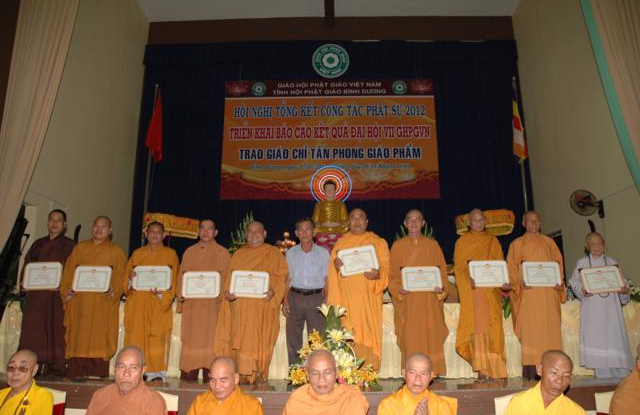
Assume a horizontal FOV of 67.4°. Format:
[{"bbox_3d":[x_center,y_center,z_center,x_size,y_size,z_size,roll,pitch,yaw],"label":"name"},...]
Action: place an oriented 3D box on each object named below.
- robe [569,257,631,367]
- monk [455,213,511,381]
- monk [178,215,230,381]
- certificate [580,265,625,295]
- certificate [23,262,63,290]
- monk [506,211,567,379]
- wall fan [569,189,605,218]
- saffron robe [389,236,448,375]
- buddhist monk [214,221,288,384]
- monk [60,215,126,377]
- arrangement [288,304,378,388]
[{"bbox_3d":[2.815,1.039,4.851,0.510,1.151,0.420,-2,-13,8],"label":"robe"},{"bbox_3d":[1.690,0.864,5.040,0.537,1.738,0.430,1,-12,-3],"label":"monk"},{"bbox_3d":[-1.144,0.887,4.781,0.520,1.573,0.450,1,-12,-3],"label":"monk"},{"bbox_3d":[2.841,0.724,4.825,0.395,0.275,0.025,-8,-14,14],"label":"certificate"},{"bbox_3d":[-2.838,0.706,4.910,0.390,0.275,0.020,1,-12,-3],"label":"certificate"},{"bbox_3d":[2.174,0.853,4.871,0.530,1.672,0.450,-1,-12,6],"label":"monk"},{"bbox_3d":[4.280,-0.056,7.725,0.360,0.440,0.430,8,-14,-34],"label":"wall fan"},{"bbox_3d":[1.018,0.987,4.953,0.610,1.410,0.420,0,-12,0],"label":"saffron robe"},{"bbox_3d":[-0.667,1.000,4.674,0.688,1.316,0.450,0,-12,0],"label":"buddhist monk"},{"bbox_3d":[-2.335,0.900,4.971,0.630,1.655,0.450,2,-12,-8],"label":"monk"},{"bbox_3d":[0.122,1.252,4.334,0.800,0.702,0.550,0,-12,0],"label":"arrangement"}]

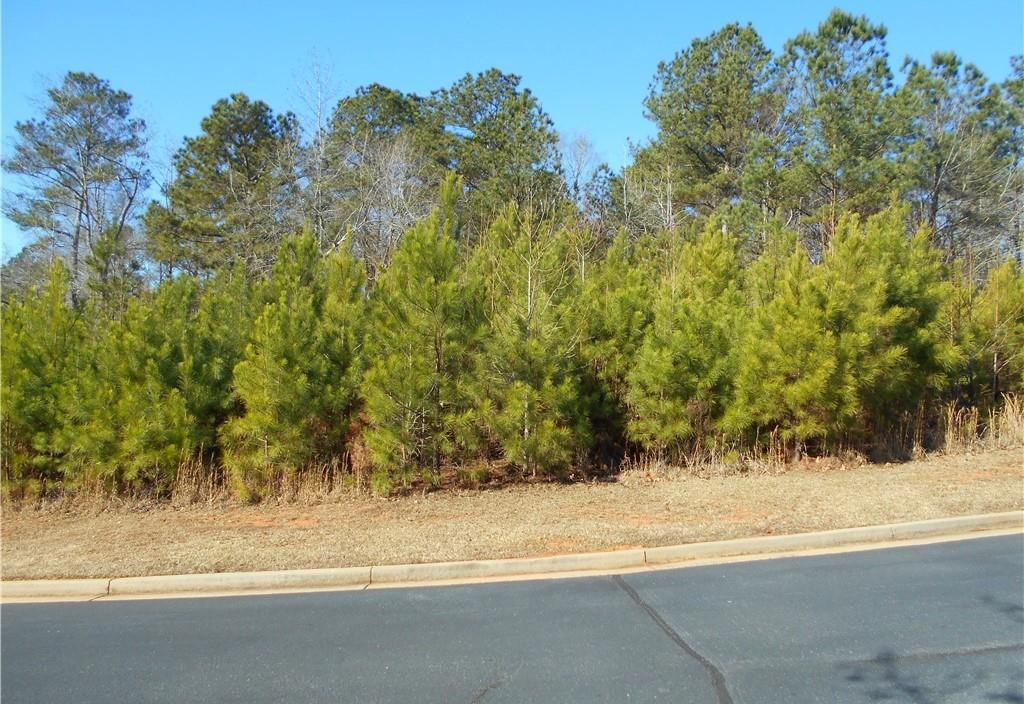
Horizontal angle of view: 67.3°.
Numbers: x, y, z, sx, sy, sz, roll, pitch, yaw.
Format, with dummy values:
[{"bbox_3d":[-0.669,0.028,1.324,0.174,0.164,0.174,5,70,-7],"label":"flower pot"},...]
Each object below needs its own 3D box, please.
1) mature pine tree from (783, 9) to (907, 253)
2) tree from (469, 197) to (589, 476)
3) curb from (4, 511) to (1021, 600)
[{"bbox_3d":[13.054,-5.685,30.253,4.837,15.789,4.837,0,-2,0],"label":"mature pine tree"},{"bbox_3d":[0.315,-0.235,13.115,2.145,4.600,2.145,0,-2,0],"label":"tree"},{"bbox_3d":[0.397,2.400,8.889,12.476,0.200,0.850,-3,-2,-5],"label":"curb"}]

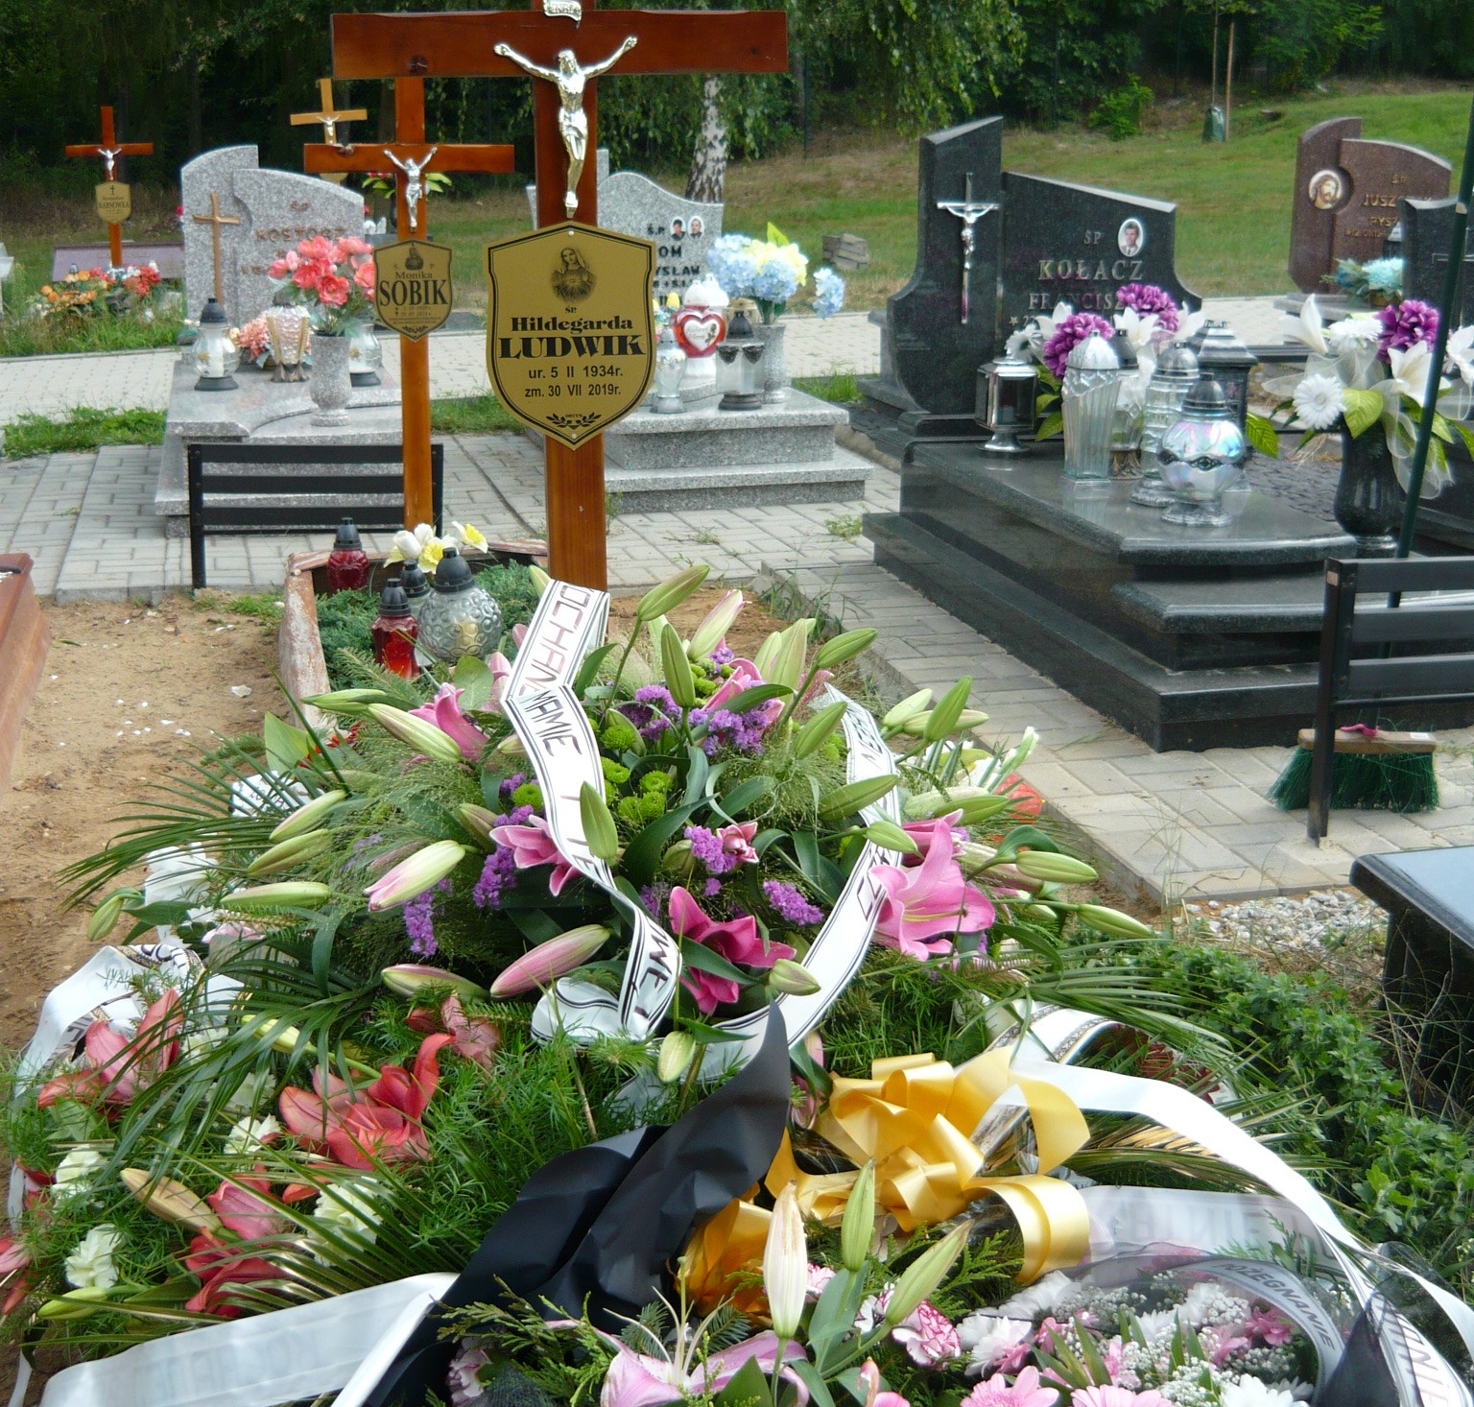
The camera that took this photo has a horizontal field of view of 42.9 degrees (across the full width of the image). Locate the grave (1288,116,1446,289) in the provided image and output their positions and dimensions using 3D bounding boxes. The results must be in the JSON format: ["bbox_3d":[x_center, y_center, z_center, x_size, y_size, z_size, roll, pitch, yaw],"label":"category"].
[{"bbox_3d":[2.900,-2.287,8.600,0.750,0.790,0.130,-2,16,-10],"label":"grave"}]

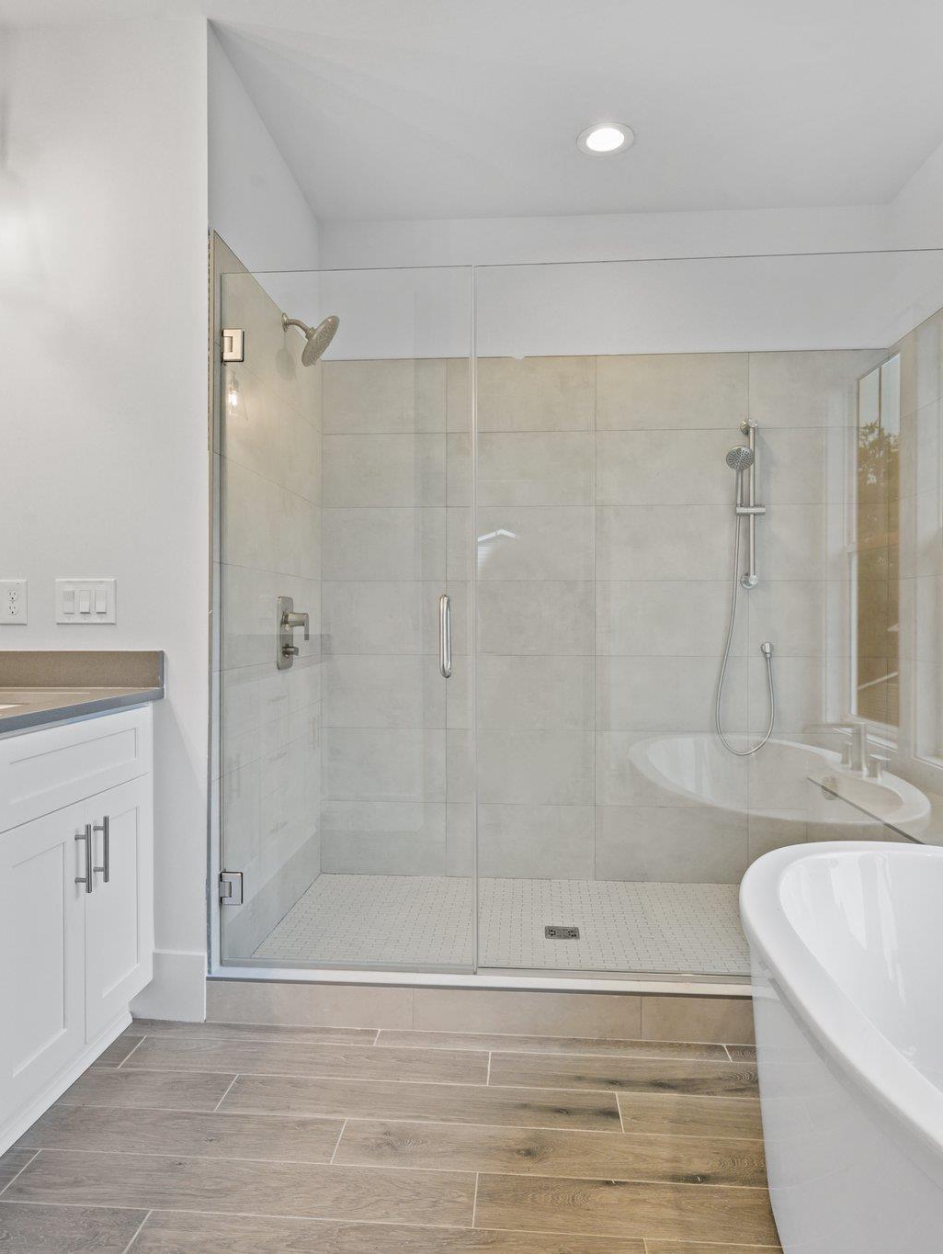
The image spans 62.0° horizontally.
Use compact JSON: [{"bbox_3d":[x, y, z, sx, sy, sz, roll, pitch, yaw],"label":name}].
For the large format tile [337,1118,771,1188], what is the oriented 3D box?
[{"bbox_3d":[0.174,1.092,1.622,0.902,0.010,0.143,0,0,4],"label":"large format tile"}]

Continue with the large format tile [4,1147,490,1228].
[{"bbox_3d":[-0.444,1.092,1.522,0.905,0.010,0.143,0,0,4],"label":"large format tile"}]

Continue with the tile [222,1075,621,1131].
[{"bbox_3d":[-0.116,1.090,1.790,0.901,0.010,0.143,0,0,4],"label":"tile"}]

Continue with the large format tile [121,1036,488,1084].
[{"bbox_3d":[-0.407,1.089,1.959,0.904,0.010,0.143,0,0,4],"label":"large format tile"}]

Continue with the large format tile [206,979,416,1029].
[{"bbox_3d":[-0.438,1.023,2.124,0.566,0.118,0.010,0,0,4],"label":"large format tile"}]

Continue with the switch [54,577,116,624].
[{"bbox_3d":[-1.062,-0.069,2.158,0.170,0.127,0.009,0,0,4],"label":"switch"}]

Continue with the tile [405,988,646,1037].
[{"bbox_3d":[0.146,1.024,2.080,0.606,0.118,0.010,0,0,4],"label":"tile"}]

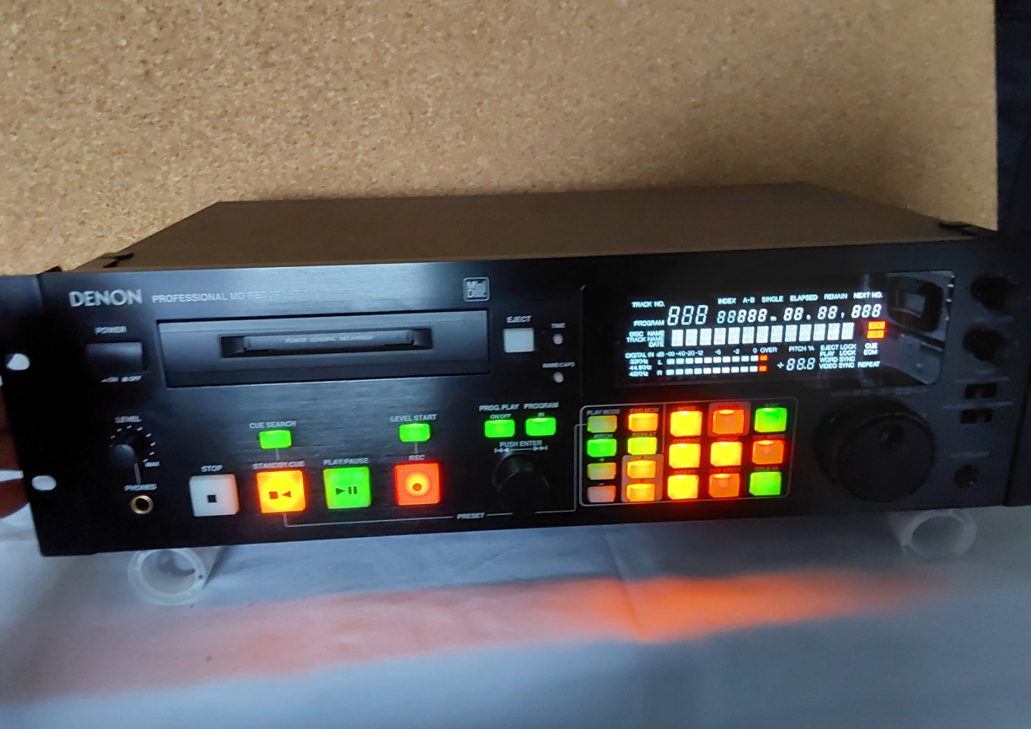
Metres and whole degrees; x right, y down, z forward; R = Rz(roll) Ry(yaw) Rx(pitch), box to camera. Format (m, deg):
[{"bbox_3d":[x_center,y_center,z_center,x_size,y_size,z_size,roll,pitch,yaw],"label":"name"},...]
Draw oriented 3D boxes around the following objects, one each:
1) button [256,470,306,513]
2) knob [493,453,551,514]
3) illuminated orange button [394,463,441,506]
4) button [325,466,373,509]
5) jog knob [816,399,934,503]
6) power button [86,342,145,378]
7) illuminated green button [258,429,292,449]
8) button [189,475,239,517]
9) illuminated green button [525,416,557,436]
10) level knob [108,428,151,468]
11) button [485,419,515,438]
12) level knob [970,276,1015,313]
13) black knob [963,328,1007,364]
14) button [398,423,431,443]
[{"bbox_3d":[-0.107,0.058,0.381,0.019,0.018,0.004,-2,18,-3],"label":"button"},{"bbox_3d":[0.003,0.056,0.385,0.026,0.026,0.017,-2,19,-3],"label":"knob"},{"bbox_3d":[-0.046,0.056,0.388,0.021,0.019,0.005,-2,19,-3],"label":"illuminated orange button"},{"bbox_3d":[-0.077,0.057,0.382,0.019,0.019,0.004,-2,18,-3],"label":"button"},{"bbox_3d":[0.169,0.041,0.387,0.047,0.047,0.014,-2,18,-3],"label":"jog knob"},{"bbox_3d":[-0.173,-0.002,0.361,0.021,0.013,0.005,-2,19,-3],"label":"power button"},{"bbox_3d":[-0.109,0.034,0.377,0.014,0.007,0.004,-2,19,-3],"label":"illuminated green button"},{"bbox_3d":[-0.137,0.060,0.380,0.019,0.018,0.004,-2,18,-3],"label":"button"},{"bbox_3d":[0.012,0.028,0.379,0.014,0.007,0.003,-2,18,-3],"label":"illuminated green button"},{"bbox_3d":[-0.171,0.038,0.367,0.013,0.013,0.011,-2,18,-3],"label":"level knob"},{"bbox_3d":[-0.007,0.030,0.382,0.014,0.007,0.004,-2,19,-3],"label":"button"},{"bbox_3d":[0.216,-0.030,0.368,0.013,0.013,0.011,-2,18,-3],"label":"level knob"},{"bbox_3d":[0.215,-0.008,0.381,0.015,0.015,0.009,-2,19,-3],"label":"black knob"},{"bbox_3d":[-0.046,0.031,0.380,0.014,0.007,0.004,-2,19,-3],"label":"button"}]

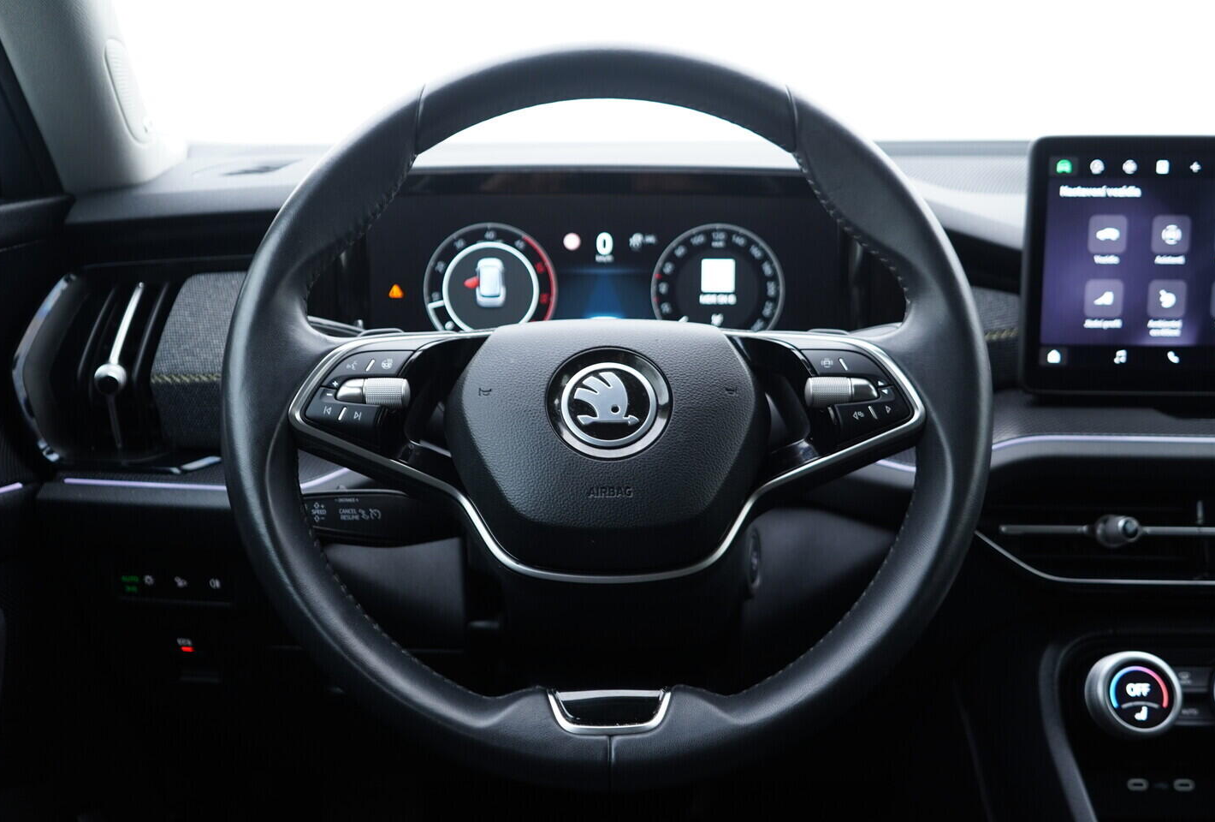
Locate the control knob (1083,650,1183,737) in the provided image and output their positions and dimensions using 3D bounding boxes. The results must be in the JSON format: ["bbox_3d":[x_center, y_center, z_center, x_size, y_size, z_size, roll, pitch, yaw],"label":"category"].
[{"bbox_3d":[0.290,0.156,0.681,0.045,0.045,0.022,0,-10,0],"label":"control knob"}]

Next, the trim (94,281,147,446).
[{"bbox_3d":[-0.284,-0.028,0.718,0.018,0.099,0.040,1,-8,-6],"label":"trim"}]

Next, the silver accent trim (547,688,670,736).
[{"bbox_3d":[0.001,0.133,0.545,0.054,0.021,0.012,0,-17,0],"label":"silver accent trim"}]

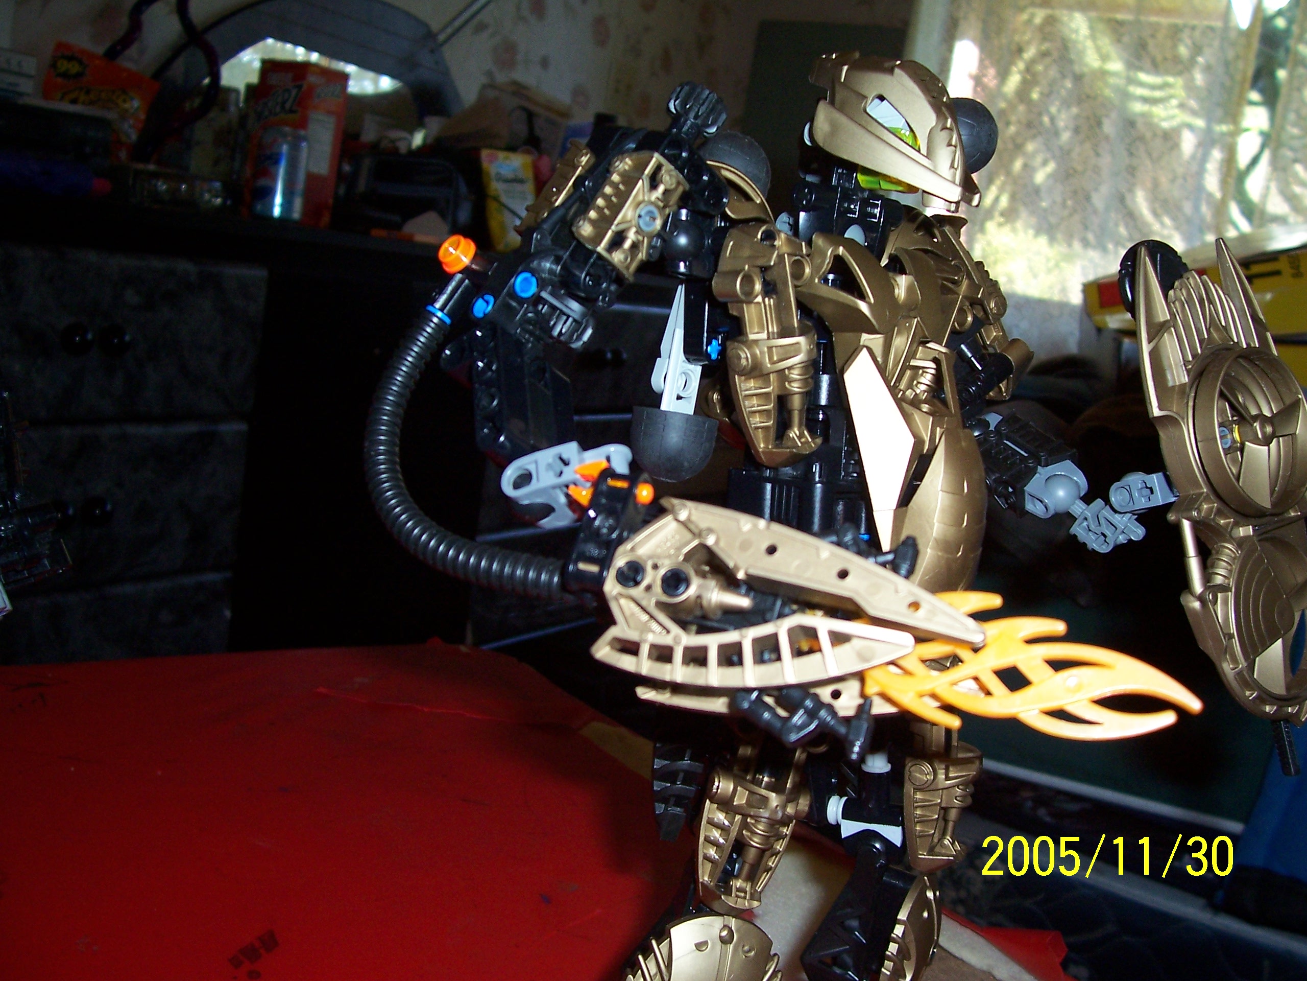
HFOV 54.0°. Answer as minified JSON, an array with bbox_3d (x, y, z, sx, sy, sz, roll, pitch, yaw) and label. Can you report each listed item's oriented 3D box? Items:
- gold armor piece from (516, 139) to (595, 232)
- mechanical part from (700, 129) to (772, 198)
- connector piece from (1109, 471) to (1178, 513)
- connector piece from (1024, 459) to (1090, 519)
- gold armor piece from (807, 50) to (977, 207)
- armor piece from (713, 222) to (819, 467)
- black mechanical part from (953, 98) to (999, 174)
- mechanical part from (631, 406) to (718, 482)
[{"bbox_3d":[-0.025,-0.078,0.328,0.013,0.027,0.008,15,-28,50],"label":"gold armor piece"},{"bbox_3d":[0.022,-0.089,0.355,0.023,0.023,0.019,4,-5,-30],"label":"mechanical part"},{"bbox_3d":[0.126,0.000,0.330,0.010,0.011,0.022,-6,-4,-39],"label":"connector piece"},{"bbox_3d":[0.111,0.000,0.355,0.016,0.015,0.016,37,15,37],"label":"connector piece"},{"bbox_3d":[0.069,-0.101,0.365,0.043,0.036,0.031,21,16,23],"label":"gold armor piece"},{"bbox_3d":[0.031,-0.039,0.348,0.018,0.064,0.026,2,10,44],"label":"armor piece"},{"bbox_3d":[0.093,-0.107,0.388,0.023,0.023,0.019,-1,10,-39],"label":"black mechanical part"},{"bbox_3d":[0.006,-0.012,0.345,0.023,0.019,0.023,8,6,-1],"label":"mechanical part"}]

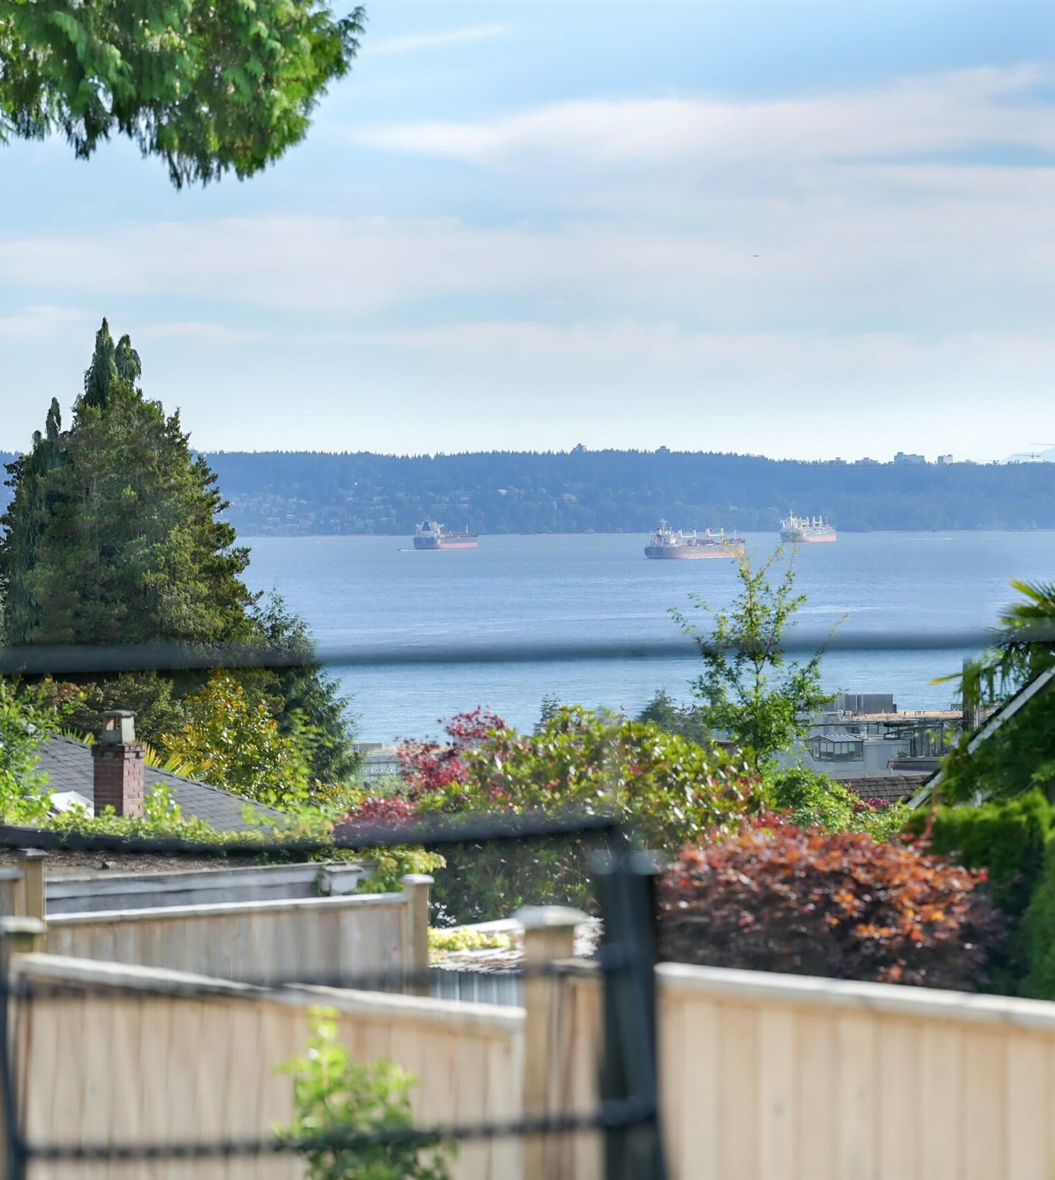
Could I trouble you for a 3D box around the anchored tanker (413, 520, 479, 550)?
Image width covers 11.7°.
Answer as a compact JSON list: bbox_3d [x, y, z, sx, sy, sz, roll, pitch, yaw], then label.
[{"bbox_3d":[-97.101,-66.394,6200.000,30.000,37.000,178.000,0,1,14],"label":"anchored tanker"}]

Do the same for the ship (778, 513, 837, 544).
[{"bbox_3d":[385.720,-85.294,7080.000,31.000,41.000,183.000,0,1,17],"label":"ship"}]

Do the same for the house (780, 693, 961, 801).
[{"bbox_3d":[19.113,9.080,285.000,11.500,7.500,9.500,0,1,-14],"label":"house"}]

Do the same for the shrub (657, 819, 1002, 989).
[{"bbox_3d":[1.417,2.067,24.000,1.750,1.900,1.600,0,1,0],"label":"shrub"}]

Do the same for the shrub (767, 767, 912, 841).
[{"bbox_3d":[2.783,1.958,46.000,1.500,1.300,1.400,0,1,0],"label":"shrub"}]

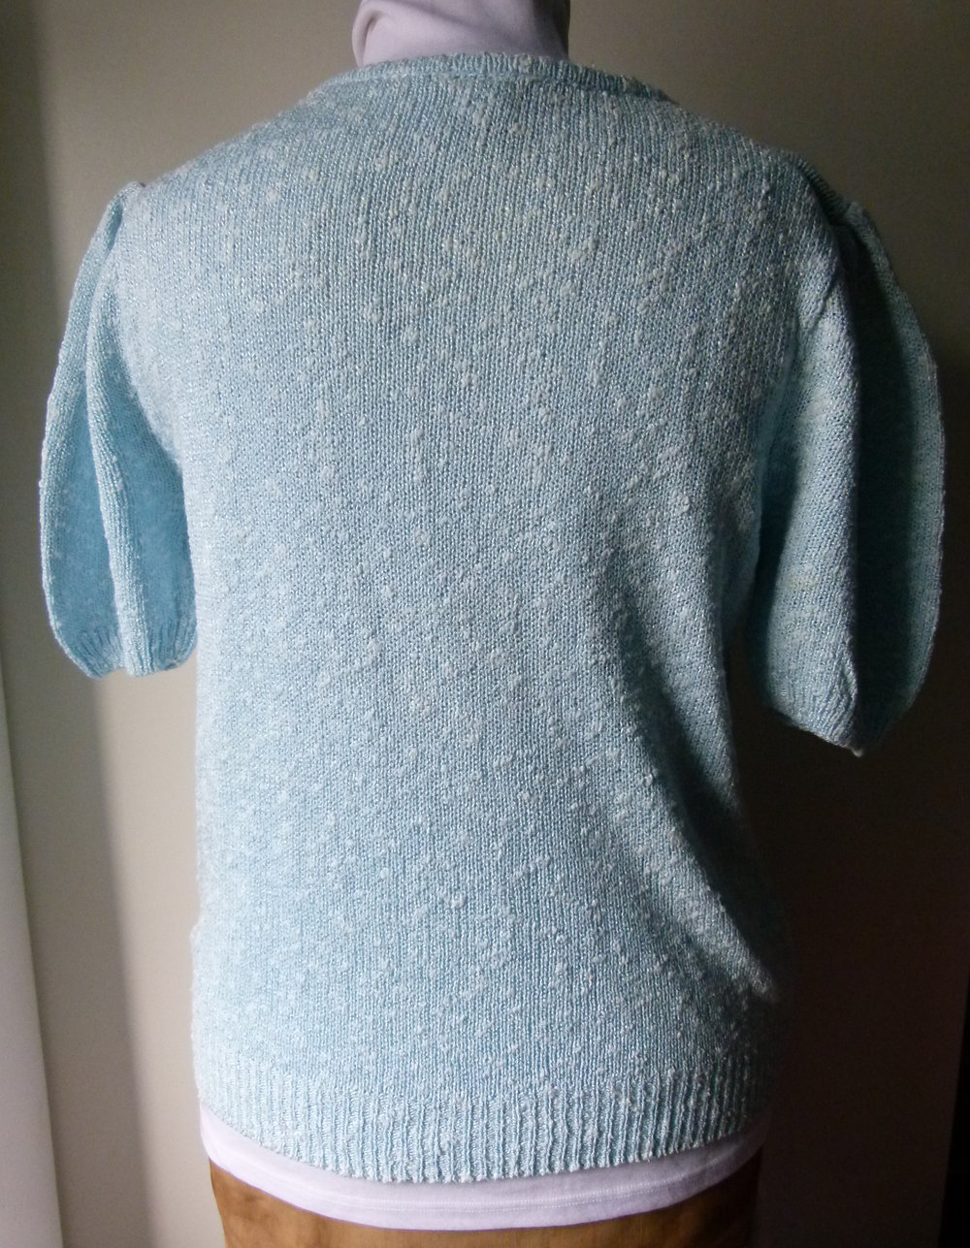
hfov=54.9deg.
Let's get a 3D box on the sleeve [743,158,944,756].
[{"bbox_3d":[0.211,-0.086,0.545,0.110,0.300,0.150,0,10,1],"label":"sleeve"}]

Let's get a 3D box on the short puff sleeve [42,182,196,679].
[{"bbox_3d":[-0.221,-0.104,0.573,0.110,0.280,0.150,0,10,1],"label":"short puff sleeve"}]

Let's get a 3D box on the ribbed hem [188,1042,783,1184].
[{"bbox_3d":[-0.002,0.264,0.617,0.362,0.068,0.195,0,10,1],"label":"ribbed hem"}]

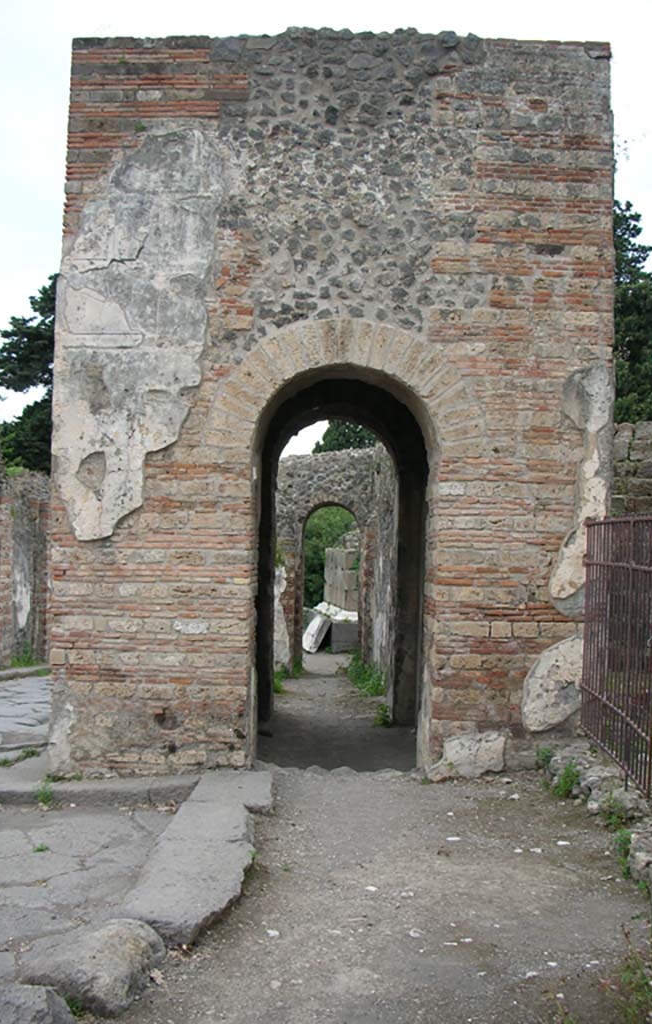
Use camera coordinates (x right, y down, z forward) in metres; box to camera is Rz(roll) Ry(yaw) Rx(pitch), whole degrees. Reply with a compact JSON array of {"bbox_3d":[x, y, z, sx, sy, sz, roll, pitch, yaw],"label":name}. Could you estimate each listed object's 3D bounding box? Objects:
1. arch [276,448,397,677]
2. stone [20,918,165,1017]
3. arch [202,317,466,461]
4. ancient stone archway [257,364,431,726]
[{"bbox_3d":[0.180,0.870,17.800,2.050,3.900,1.100,1,-2,0],"label":"arch"},{"bbox_3d":[-0.865,1.700,3.860,0.540,0.190,0.440,1,-2,0],"label":"stone"},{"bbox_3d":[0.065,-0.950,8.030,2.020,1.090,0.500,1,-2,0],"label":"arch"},{"bbox_3d":[0.120,0.400,8.300,1.380,3.000,1.200,1,-2,0],"label":"ancient stone archway"}]

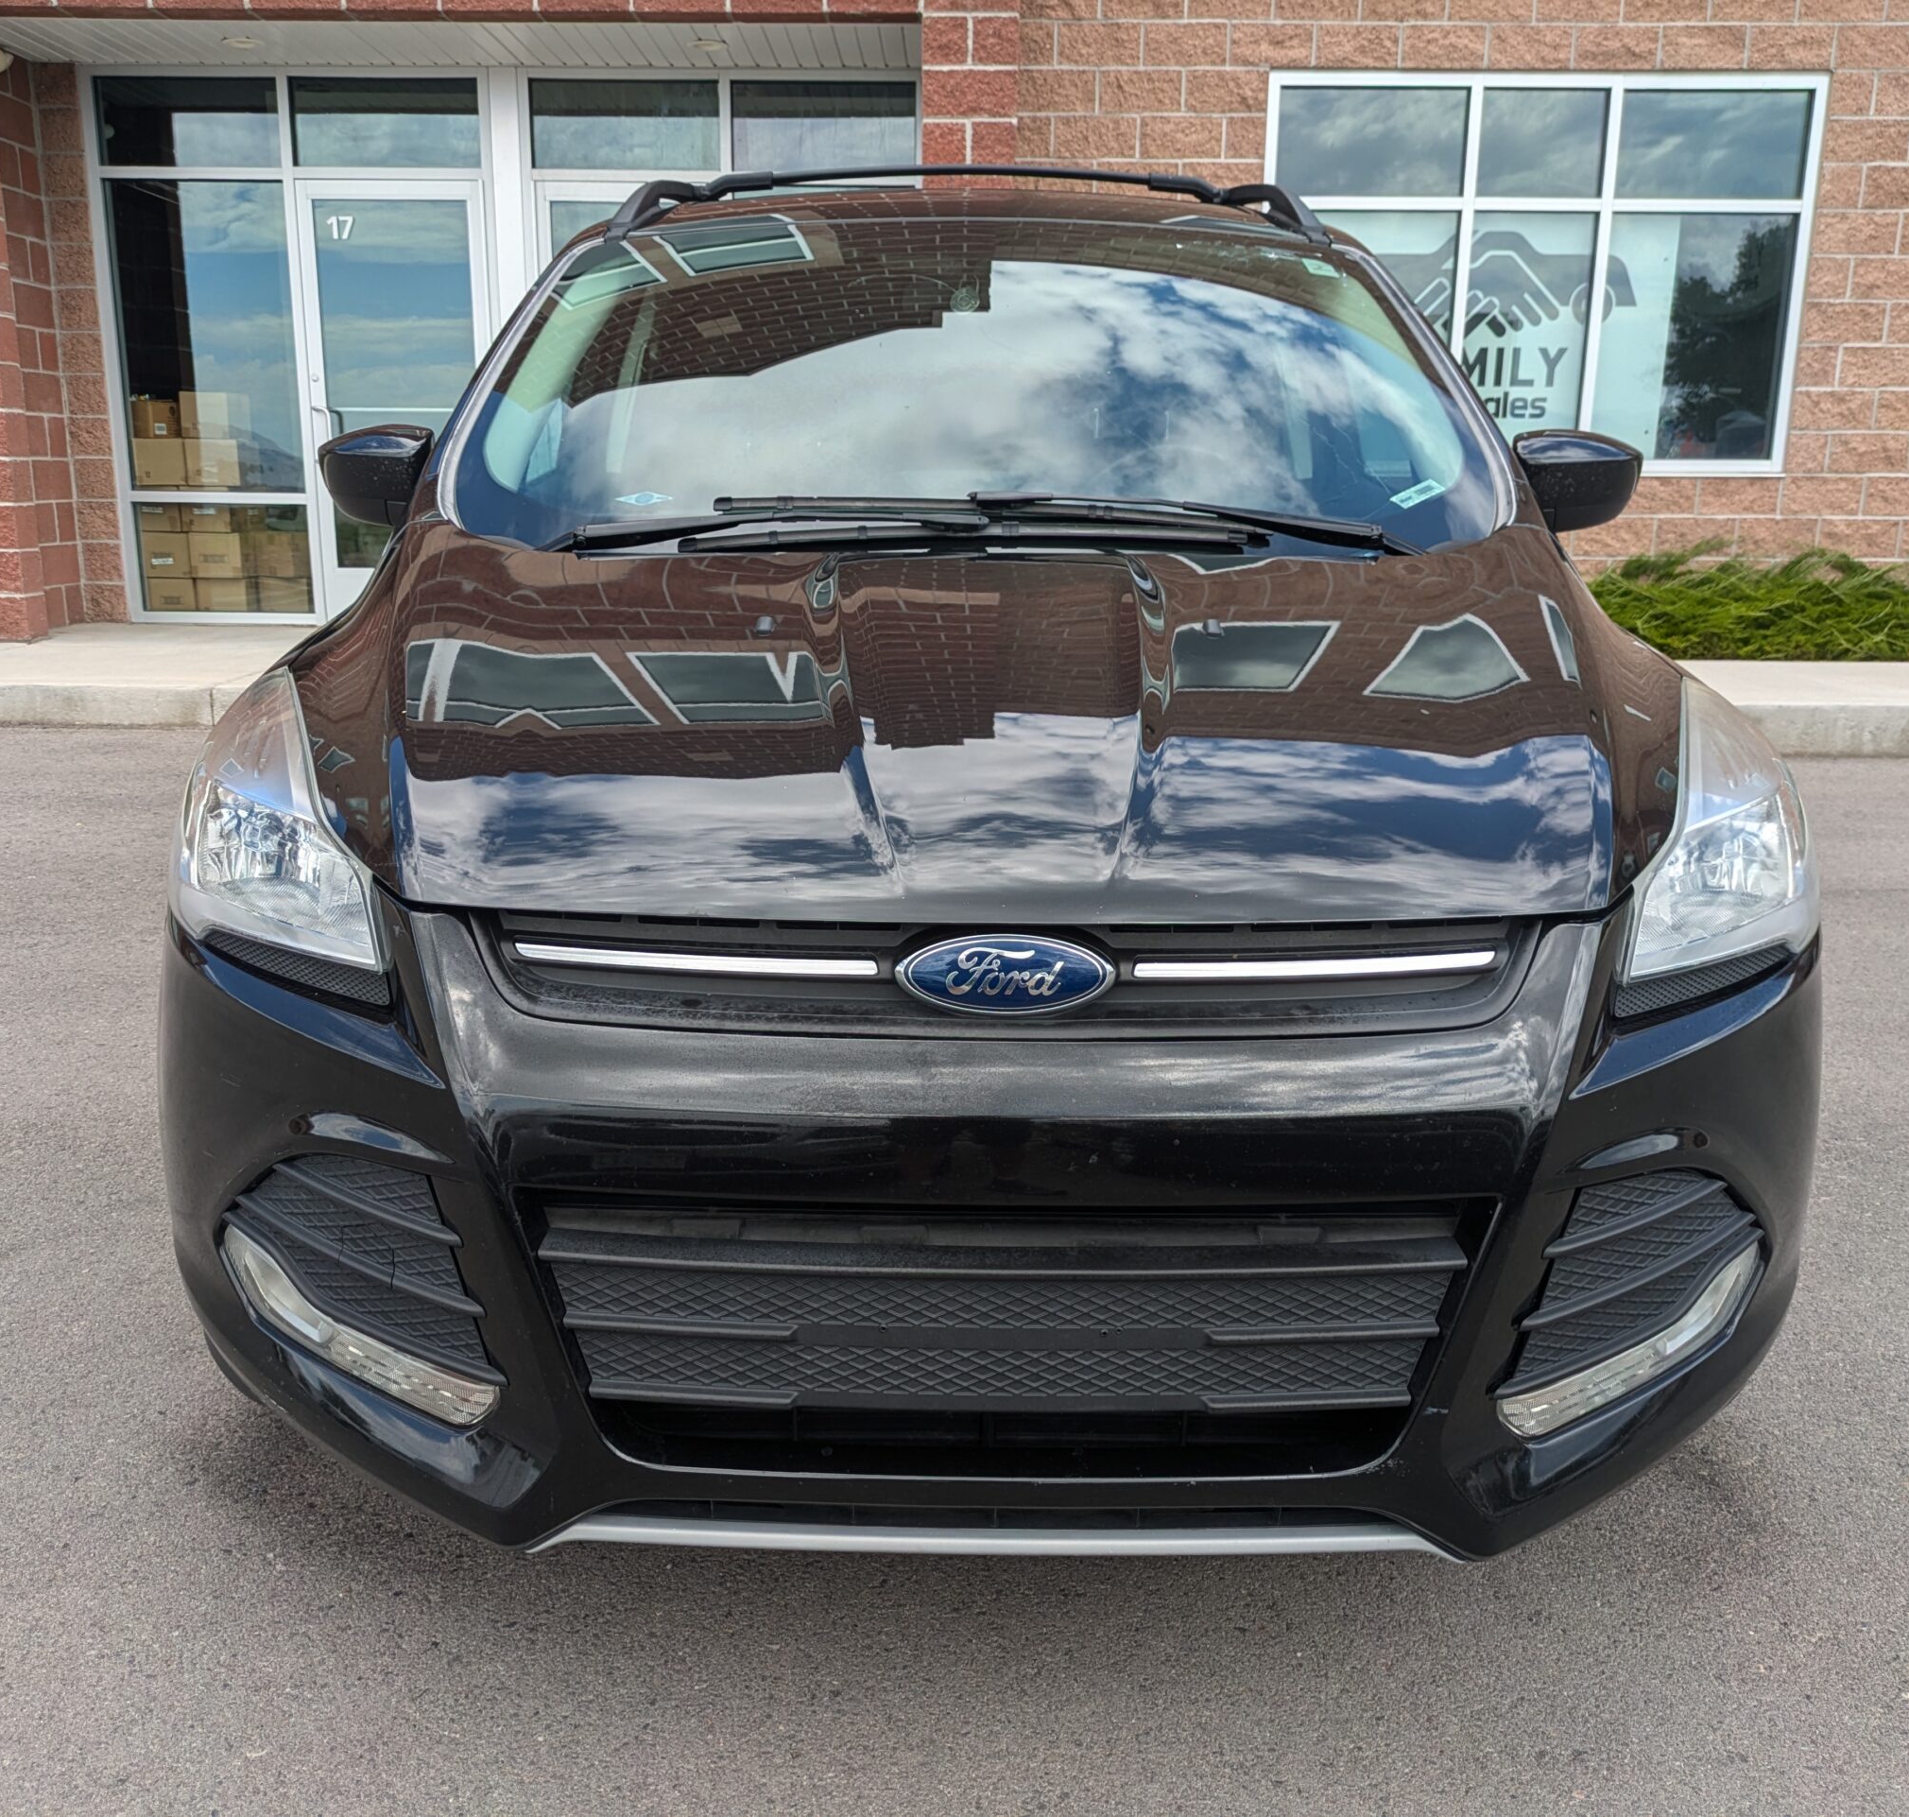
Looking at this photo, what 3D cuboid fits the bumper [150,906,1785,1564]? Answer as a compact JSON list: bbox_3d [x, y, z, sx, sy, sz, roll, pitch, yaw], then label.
[{"bbox_3d":[0.041,0.254,1.650,1.800,0.585,0.540,0,14,-1],"label":"bumper"}]

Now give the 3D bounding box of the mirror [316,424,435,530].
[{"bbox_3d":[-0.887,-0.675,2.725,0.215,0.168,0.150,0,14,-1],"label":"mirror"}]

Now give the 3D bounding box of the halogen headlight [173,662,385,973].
[{"bbox_3d":[-0.646,-0.095,1.738,0.325,0.240,0.590,0,14,-1],"label":"halogen headlight"}]

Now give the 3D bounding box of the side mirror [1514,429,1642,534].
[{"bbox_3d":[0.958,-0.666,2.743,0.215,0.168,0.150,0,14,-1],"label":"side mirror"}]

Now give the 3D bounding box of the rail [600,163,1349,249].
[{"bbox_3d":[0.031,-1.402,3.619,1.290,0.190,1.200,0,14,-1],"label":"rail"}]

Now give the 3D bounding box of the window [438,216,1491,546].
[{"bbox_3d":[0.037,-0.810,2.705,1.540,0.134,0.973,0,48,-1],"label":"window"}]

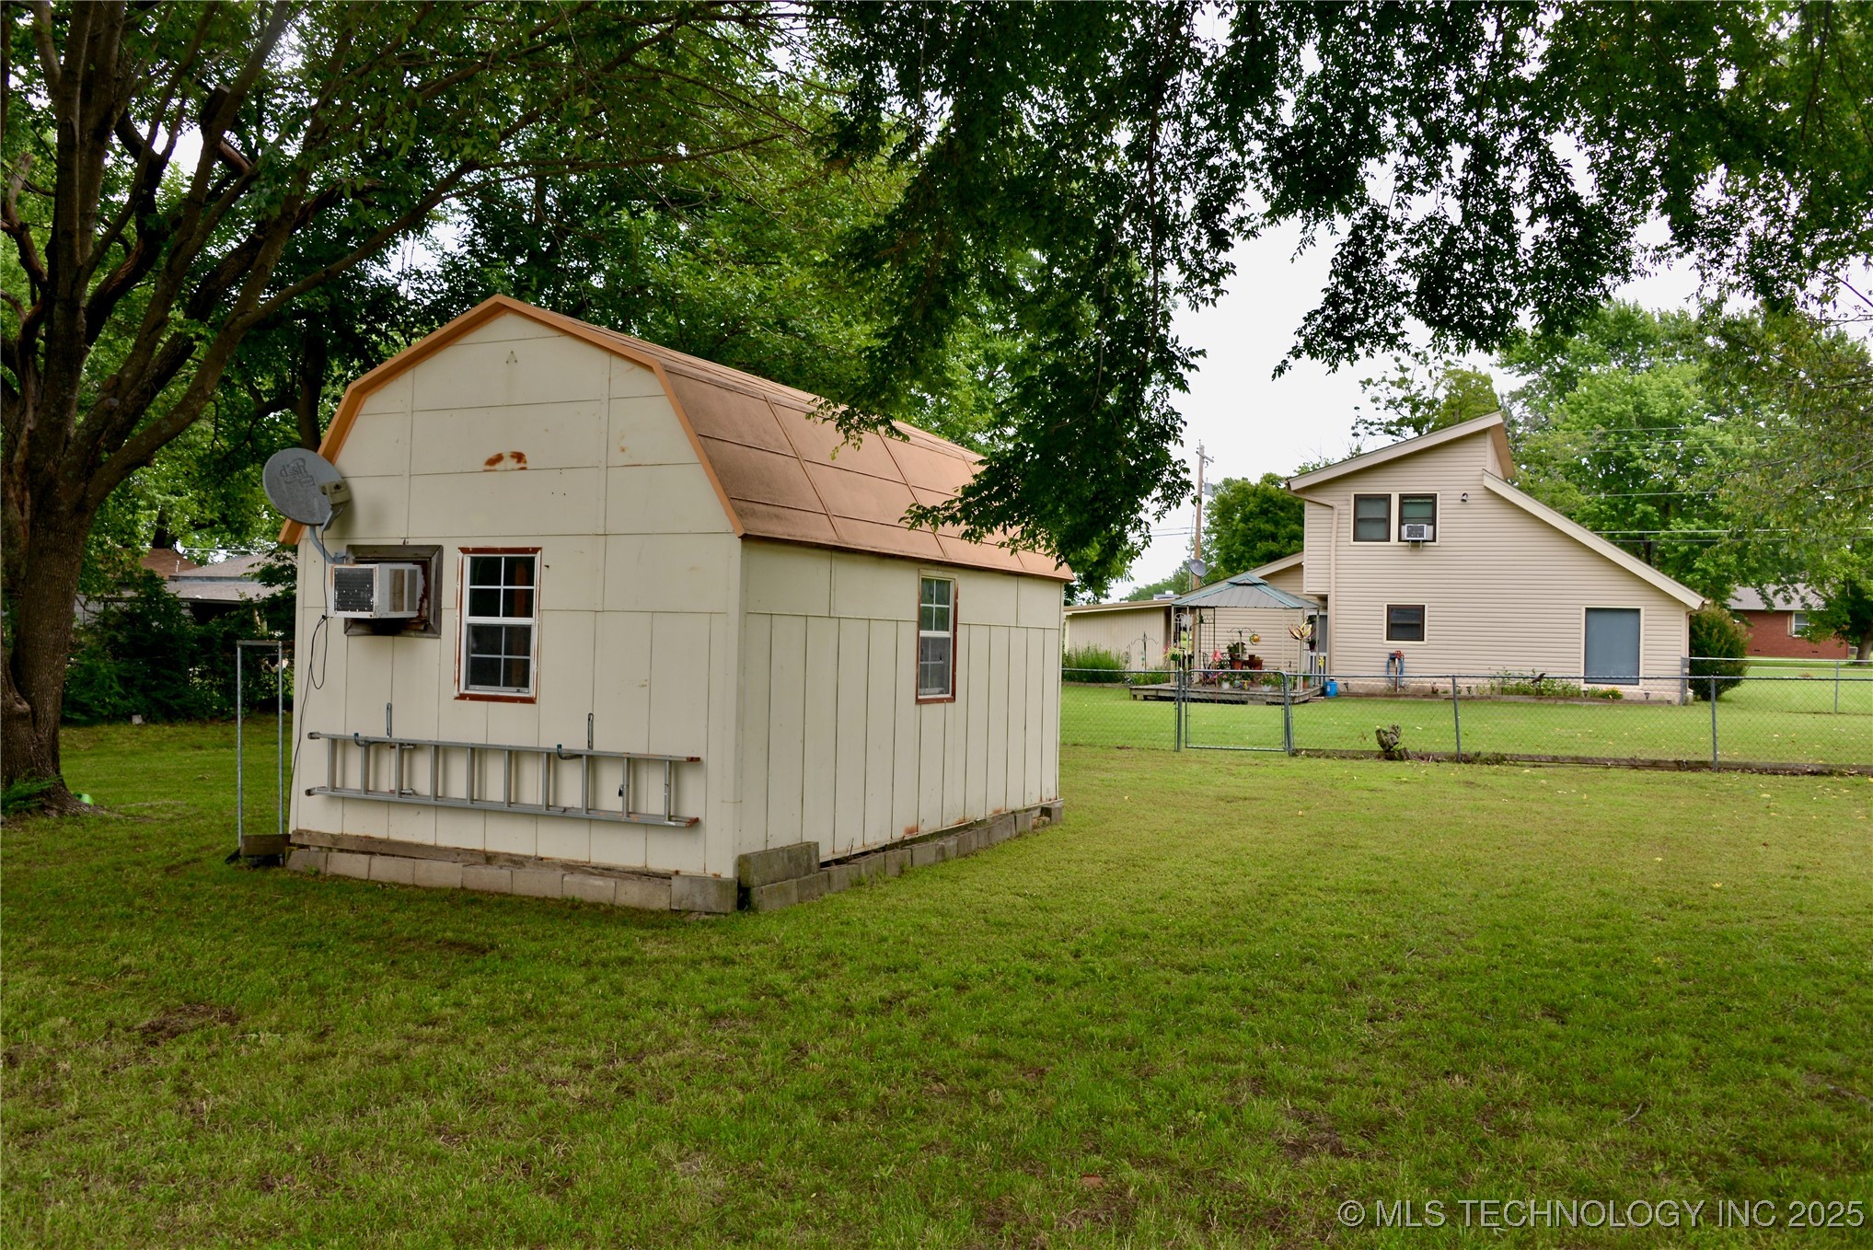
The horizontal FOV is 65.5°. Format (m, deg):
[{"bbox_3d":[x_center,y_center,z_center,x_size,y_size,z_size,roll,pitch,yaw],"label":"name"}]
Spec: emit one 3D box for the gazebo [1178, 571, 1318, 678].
[{"bbox_3d":[7.931,0.224,37.035,3.150,2.850,3.100,1,-1,23],"label":"gazebo"}]

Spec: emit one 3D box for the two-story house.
[{"bbox_3d":[16.424,-1.717,43.265,10.600,7.600,10.000,1,-1,23],"label":"two-story house"}]

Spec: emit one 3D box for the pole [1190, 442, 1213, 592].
[{"bbox_3d":[9.899,-2.397,54.944,0.900,9.021,1.000,1,-1,0],"label":"pole"}]

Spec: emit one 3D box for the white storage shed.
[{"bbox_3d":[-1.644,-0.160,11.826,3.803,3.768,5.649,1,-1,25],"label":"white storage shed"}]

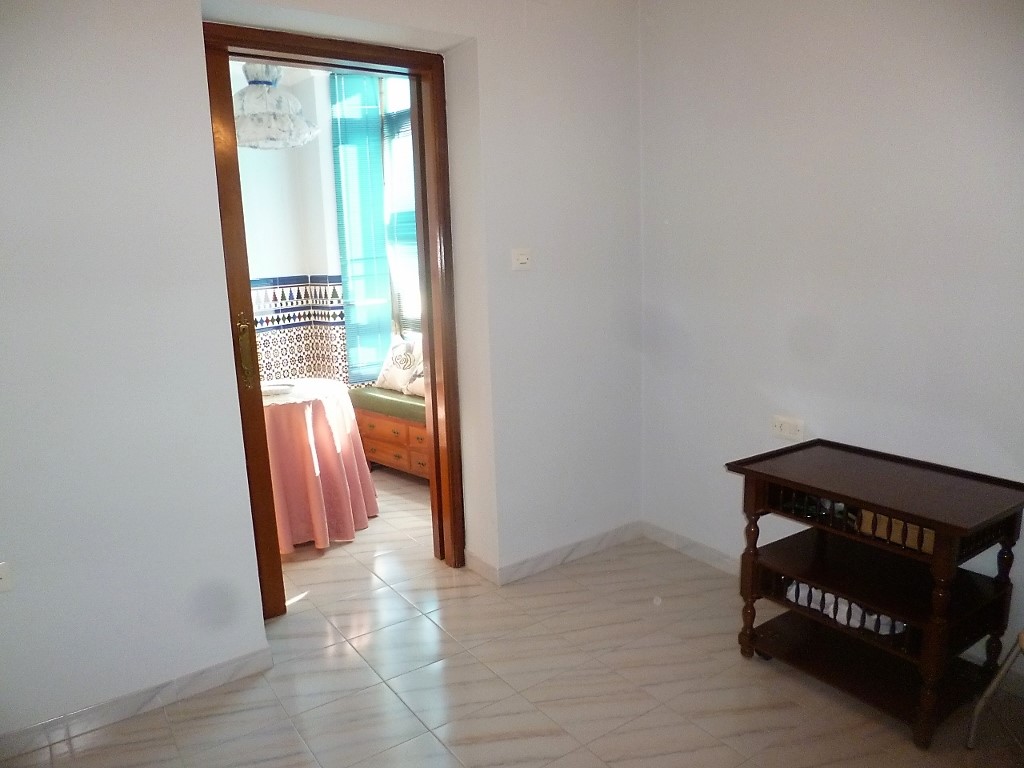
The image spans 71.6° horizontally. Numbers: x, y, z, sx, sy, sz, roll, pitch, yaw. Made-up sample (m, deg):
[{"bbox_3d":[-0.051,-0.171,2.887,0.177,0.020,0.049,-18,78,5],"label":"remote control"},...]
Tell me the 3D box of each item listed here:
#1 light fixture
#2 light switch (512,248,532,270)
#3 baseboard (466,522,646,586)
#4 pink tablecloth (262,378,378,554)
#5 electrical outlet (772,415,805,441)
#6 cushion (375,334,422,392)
[{"bbox_3d":[-1.218,-1.397,3.475,0.500,0.460,0.500,-9,12,-34],"label":"light fixture"},{"bbox_3d":[0.041,-0.497,2.848,0.085,0.085,0.014,-9,12,-34],"label":"light switch"},{"bbox_3d":[0.228,0.745,3.339,0.862,0.079,0.273,-9,12,-34],"label":"baseboard"},{"bbox_3d":[-1.205,0.397,3.764,0.929,0.720,0.929,-9,12,-34],"label":"pink tablecloth"},{"bbox_3d":[1.052,0.179,2.739,0.015,0.085,0.140,-9,12,-34],"label":"electrical outlet"},{"bbox_3d":[-0.762,-0.154,4.870,0.140,0.390,0.390,16,-6,-44],"label":"cushion"}]

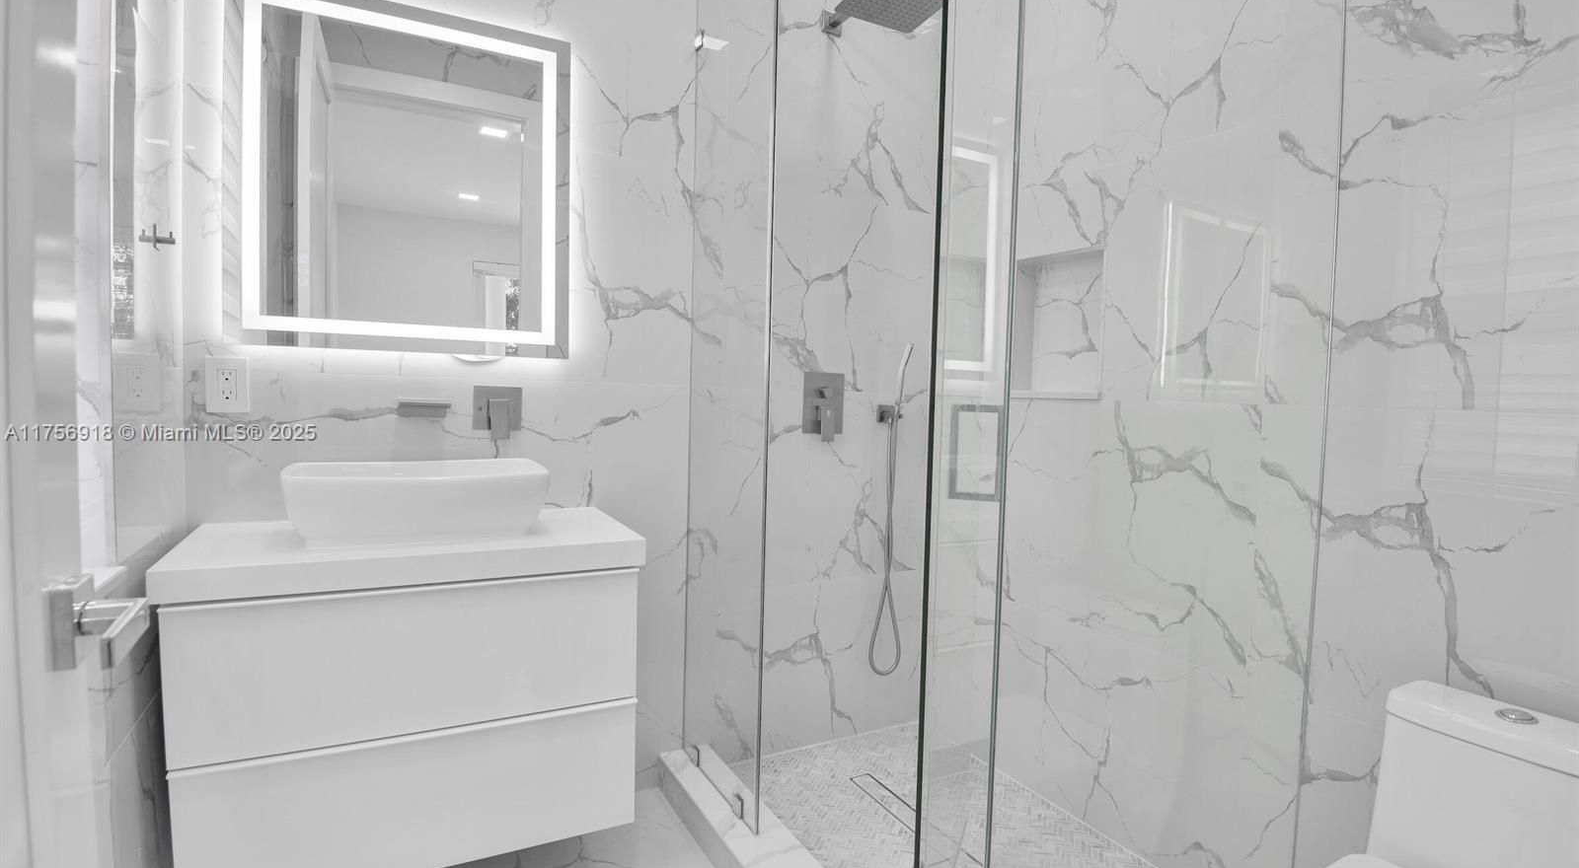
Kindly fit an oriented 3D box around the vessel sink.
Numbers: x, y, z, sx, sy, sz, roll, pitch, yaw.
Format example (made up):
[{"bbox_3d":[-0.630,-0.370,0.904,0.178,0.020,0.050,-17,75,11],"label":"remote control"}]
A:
[{"bbox_3d":[-0.794,0.143,1.610,0.494,0.136,0.363,0,4,-27],"label":"vessel sink"}]

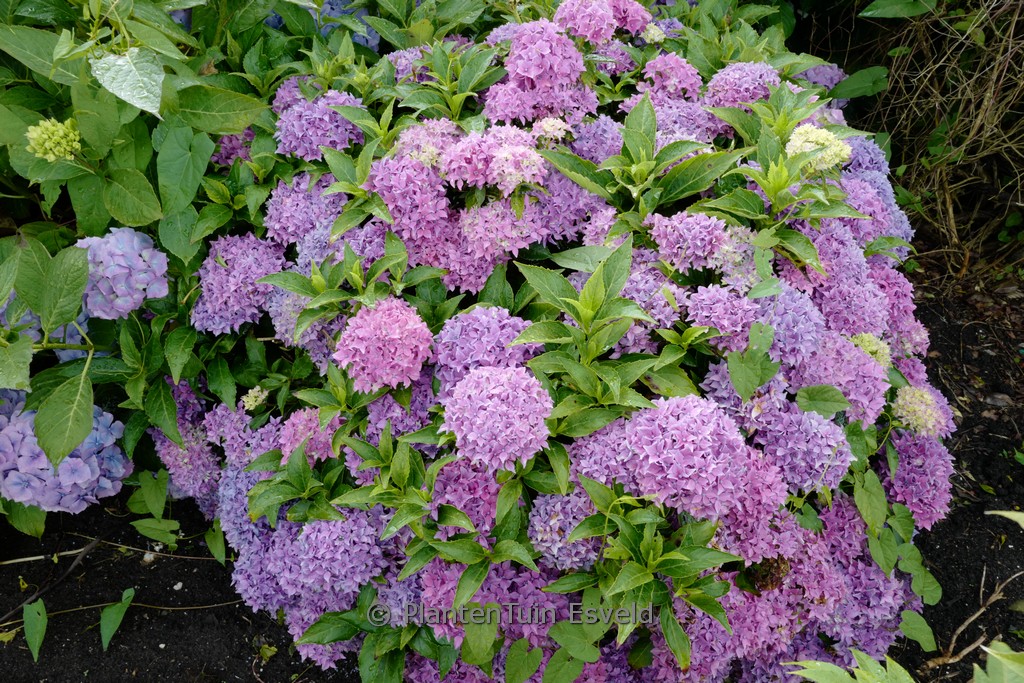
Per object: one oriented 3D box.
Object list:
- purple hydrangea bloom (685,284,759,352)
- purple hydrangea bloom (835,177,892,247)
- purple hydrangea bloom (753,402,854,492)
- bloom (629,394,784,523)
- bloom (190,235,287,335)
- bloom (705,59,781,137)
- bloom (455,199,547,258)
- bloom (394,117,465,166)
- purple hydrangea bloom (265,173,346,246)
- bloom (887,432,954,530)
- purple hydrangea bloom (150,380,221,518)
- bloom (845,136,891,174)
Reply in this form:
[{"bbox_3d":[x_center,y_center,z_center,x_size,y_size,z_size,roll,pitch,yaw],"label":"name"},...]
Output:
[{"bbox_3d":[0.335,-0.037,1.280,0.118,0.100,0.115,0,35,0],"label":"purple hydrangea bloom"},{"bbox_3d":[0.638,-0.242,1.450,0.125,0.125,0.130,0,37,0],"label":"purple hydrangea bloom"},{"bbox_3d":[0.430,0.156,1.170,0.150,0.130,0.145,0,37,0],"label":"purple hydrangea bloom"},{"bbox_3d":[0.273,0.168,1.160,0.200,0.165,0.180,0,36,0],"label":"bloom"},{"bbox_3d":[-0.474,-0.099,1.380,0.155,0.145,0.150,0,35,0],"label":"bloom"},{"bbox_3d":[0.440,-0.464,1.520,0.145,0.125,0.140,0,37,0],"label":"bloom"},{"bbox_3d":[-0.015,-0.191,1.360,0.150,0.110,0.140,0,37,0],"label":"bloom"},{"bbox_3d":[-0.150,-0.352,1.430,0.135,0.110,0.130,0,37,0],"label":"bloom"},{"bbox_3d":[-0.360,-0.230,1.390,0.145,0.130,0.140,0,37,0],"label":"purple hydrangea bloom"},{"bbox_3d":[0.727,0.250,1.420,0.130,0.160,0.140,0,36,0],"label":"bloom"},{"bbox_3d":[-0.593,0.197,1.450,0.140,0.200,0.150,0,36,0],"label":"purple hydrangea bloom"},{"bbox_3d":[0.748,-0.388,1.680,0.110,0.095,0.110,0,35,0],"label":"bloom"}]

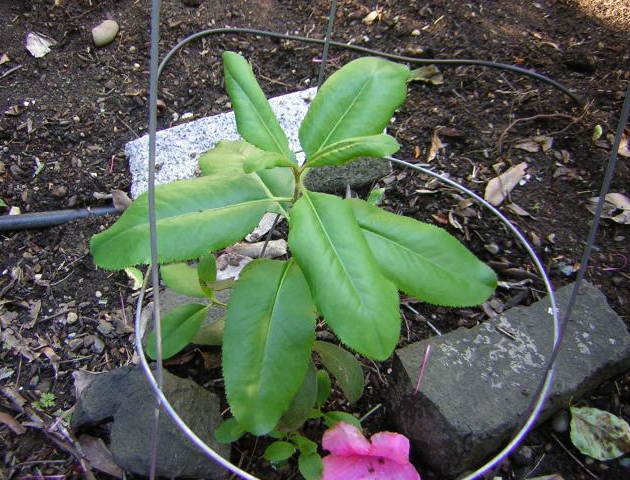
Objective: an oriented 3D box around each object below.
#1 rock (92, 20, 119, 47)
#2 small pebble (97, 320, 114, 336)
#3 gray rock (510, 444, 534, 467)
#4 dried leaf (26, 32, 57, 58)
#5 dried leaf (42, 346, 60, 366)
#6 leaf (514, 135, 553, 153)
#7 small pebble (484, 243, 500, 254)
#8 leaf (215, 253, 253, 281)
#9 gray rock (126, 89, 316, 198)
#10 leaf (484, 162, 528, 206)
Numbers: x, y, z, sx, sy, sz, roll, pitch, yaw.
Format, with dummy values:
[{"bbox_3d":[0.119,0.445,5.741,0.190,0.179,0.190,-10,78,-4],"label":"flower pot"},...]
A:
[{"bbox_3d":[-0.286,-0.282,0.908,0.027,0.022,0.038,25,53,19],"label":"rock"},{"bbox_3d":[-0.212,0.090,0.673,0.017,0.010,0.015,-8,48,-9],"label":"small pebble"},{"bbox_3d":[0.166,0.172,0.531,0.015,0.014,0.016,8,50,5],"label":"gray rock"},{"bbox_3d":[-0.371,-0.262,0.898,0.041,0.015,0.050,-19,52,-17],"label":"dried leaf"},{"bbox_3d":[-0.257,0.113,0.646,0.017,0.010,0.021,-30,55,-26],"label":"dried leaf"},{"bbox_3d":[0.256,-0.113,0.779,0.048,0.013,0.024,-6,50,-6],"label":"leaf"},{"bbox_3d":[0.203,0.010,0.765,0.018,0.010,0.013,9,47,6],"label":"small pebble"},{"bbox_3d":[-0.080,0.025,0.632,0.047,0.010,0.038,-9,50,-9],"label":"leaf"},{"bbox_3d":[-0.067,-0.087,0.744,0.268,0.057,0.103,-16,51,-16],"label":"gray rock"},{"bbox_3d":[0.211,-0.061,0.727,0.034,0.015,0.071,29,54,21],"label":"leaf"}]

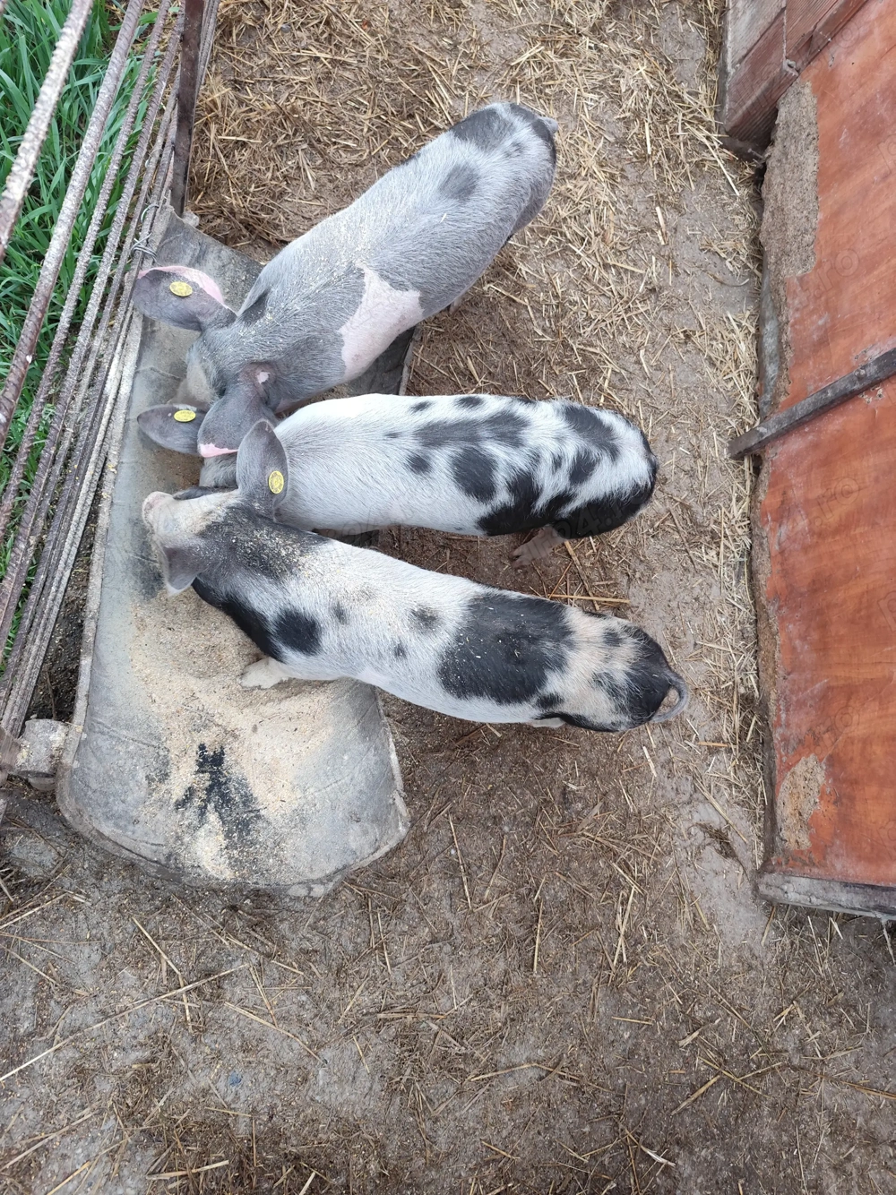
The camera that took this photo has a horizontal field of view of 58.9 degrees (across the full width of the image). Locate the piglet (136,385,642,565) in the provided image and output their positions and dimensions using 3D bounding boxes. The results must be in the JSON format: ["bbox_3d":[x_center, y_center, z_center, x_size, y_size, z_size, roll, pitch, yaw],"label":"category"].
[{"bbox_3d":[-0.051,-0.203,1.332,0.820,0.380,0.250,-3,76,-21],"label":"piglet"}]

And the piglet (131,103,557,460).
[{"bbox_3d":[-0.128,-0.575,1.411,0.270,0.380,0.880,44,65,-4],"label":"piglet"}]

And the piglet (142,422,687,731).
[{"bbox_3d":[-0.052,0.038,1.256,0.830,0.370,0.250,18,69,-15],"label":"piglet"}]

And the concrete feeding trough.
[{"bbox_3d":[-0.305,-0.080,1.297,0.510,0.210,1.030,7,72,-18],"label":"concrete feeding trough"}]

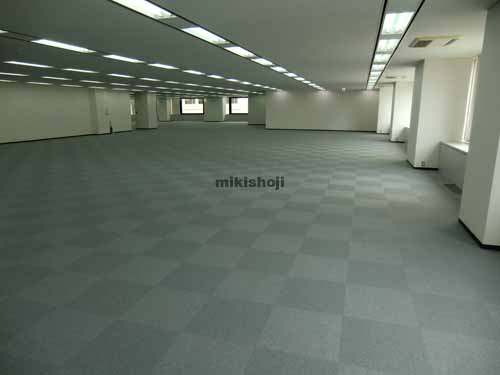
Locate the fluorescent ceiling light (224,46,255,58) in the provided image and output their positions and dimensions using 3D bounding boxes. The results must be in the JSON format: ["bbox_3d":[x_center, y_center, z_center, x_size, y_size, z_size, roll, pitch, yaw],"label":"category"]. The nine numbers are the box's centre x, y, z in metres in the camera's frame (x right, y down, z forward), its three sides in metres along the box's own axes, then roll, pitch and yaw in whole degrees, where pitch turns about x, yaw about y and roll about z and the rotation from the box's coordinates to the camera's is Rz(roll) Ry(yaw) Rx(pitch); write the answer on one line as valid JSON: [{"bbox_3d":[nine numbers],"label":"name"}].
[{"bbox_3d":[-0.134,-2.480,6.308,0.290,0.060,1.210,4,14,17],"label":"fluorescent ceiling light"}]

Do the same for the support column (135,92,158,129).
[{"bbox_3d":[-7.370,-5.370,24.470,0.960,2.410,1.030,4,14,17],"label":"support column"}]

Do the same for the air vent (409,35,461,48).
[{"bbox_3d":[2.853,-2.270,5.362,0.650,0.060,1.040,4,14,17],"label":"air vent"}]

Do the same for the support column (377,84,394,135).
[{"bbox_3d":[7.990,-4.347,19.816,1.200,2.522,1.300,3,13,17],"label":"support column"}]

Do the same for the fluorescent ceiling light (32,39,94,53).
[{"bbox_3d":[-3.015,-2.324,5.677,0.290,0.060,1.210,4,14,17],"label":"fluorescent ceiling light"}]

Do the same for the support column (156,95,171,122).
[{"bbox_3d":[-8.812,-7.828,35.192,1.100,2.410,0.950,4,14,17],"label":"support column"}]

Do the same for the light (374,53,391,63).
[{"bbox_3d":[2.923,-2.880,7.669,0.330,0.080,1.270,3,13,17],"label":"light"}]

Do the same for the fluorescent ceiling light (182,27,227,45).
[{"bbox_3d":[-0.641,-2.290,5.213,0.330,0.080,1.230,3,13,17],"label":"fluorescent ceiling light"}]

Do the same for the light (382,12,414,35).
[{"bbox_3d":[1.798,-2.014,4.247,0.290,0.060,1.210,4,14,17],"label":"light"}]

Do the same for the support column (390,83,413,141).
[{"bbox_3d":[6.914,-3.377,15.546,1.000,2.522,1.350,3,13,17],"label":"support column"}]

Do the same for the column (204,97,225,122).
[{"bbox_3d":[-3.635,-7.950,35.200,1.800,2.522,0.900,3,13,17],"label":"column"}]

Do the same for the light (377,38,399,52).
[{"bbox_3d":[2.296,-2.364,5.759,0.290,0.060,1.210,4,14,17],"label":"light"}]

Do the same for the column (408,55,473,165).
[{"bbox_3d":[4.689,-1.816,8.695,1.000,2.522,1.380,3,13,17],"label":"column"}]

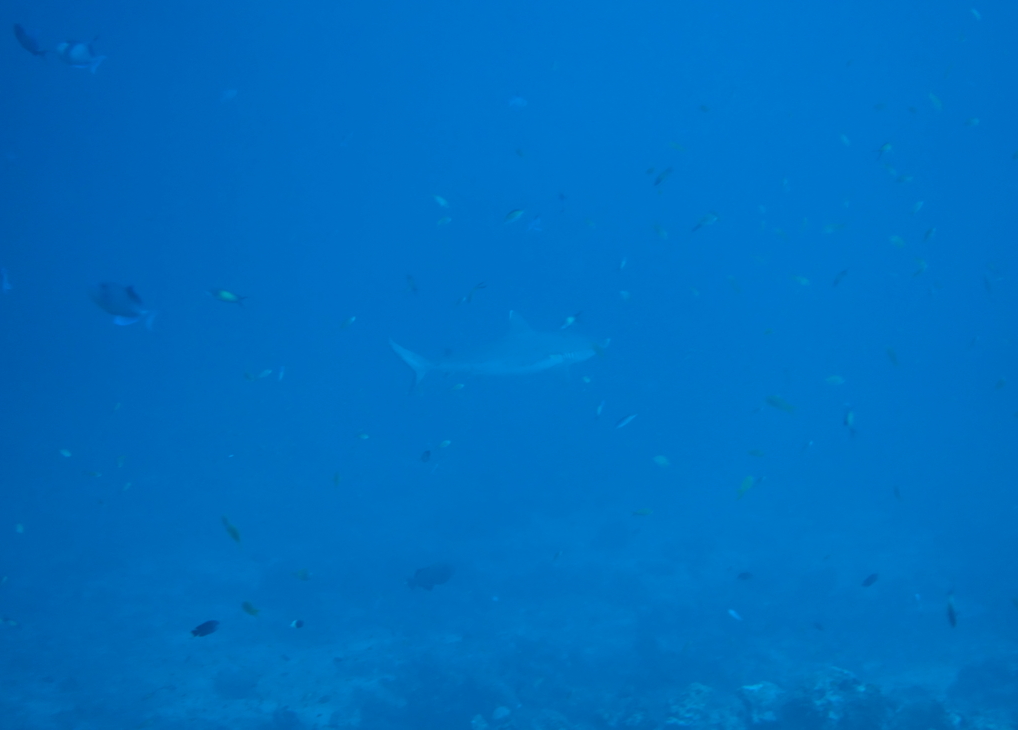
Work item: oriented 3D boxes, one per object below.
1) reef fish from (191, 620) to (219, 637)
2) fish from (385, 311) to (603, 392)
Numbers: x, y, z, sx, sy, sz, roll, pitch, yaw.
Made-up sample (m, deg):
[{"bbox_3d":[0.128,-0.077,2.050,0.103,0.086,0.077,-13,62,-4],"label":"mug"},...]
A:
[{"bbox_3d":[-1.250,1.084,7.500,0.122,0.052,0.024,-20,-2,5],"label":"reef fish"},{"bbox_3d":[-0.075,-0.103,13.000,1.600,0.500,0.600,-4,-1,18],"label":"fish"}]

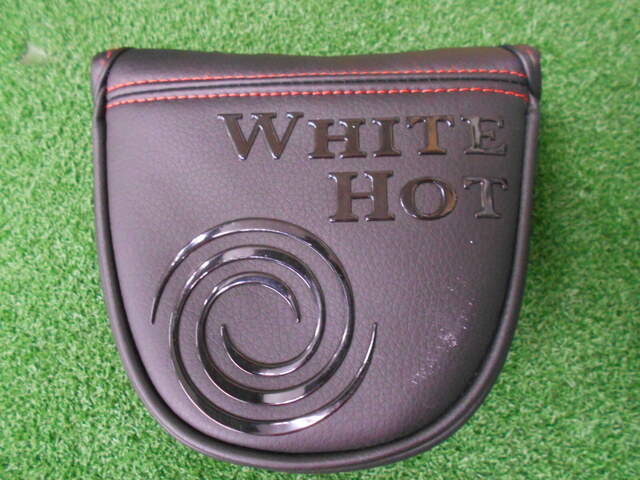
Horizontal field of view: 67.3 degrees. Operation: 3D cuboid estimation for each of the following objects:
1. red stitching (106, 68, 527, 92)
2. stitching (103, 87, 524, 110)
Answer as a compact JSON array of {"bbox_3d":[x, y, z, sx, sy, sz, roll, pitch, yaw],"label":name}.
[{"bbox_3d":[-0.001,-0.049,0.145,0.130,0.011,0.006,-1,81,0],"label":"red stitching"},{"bbox_3d":[-0.001,-0.044,0.143,0.129,0.011,0.006,-1,81,0],"label":"stitching"}]

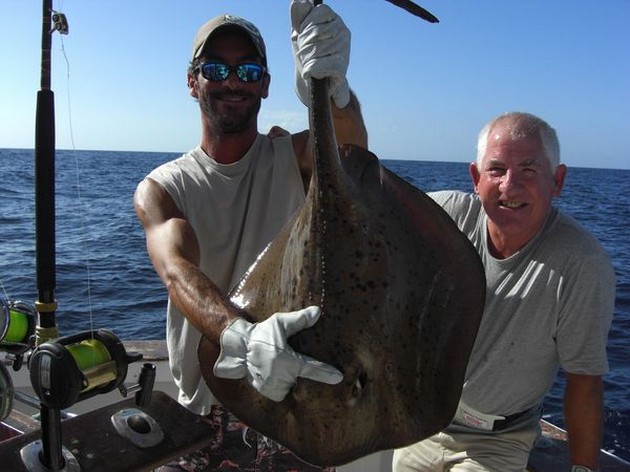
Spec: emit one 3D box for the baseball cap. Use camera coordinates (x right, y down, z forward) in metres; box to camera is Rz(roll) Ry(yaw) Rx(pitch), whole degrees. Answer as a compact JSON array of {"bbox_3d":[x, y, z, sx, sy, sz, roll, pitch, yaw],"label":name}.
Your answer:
[{"bbox_3d":[-0.191,-0.437,1.560,0.170,0.135,0.260,1,-2,-8],"label":"baseball cap"}]

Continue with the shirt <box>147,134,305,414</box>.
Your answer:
[{"bbox_3d":[-0.196,0.090,1.620,0.410,0.640,0.270,1,6,-8],"label":"shirt"}]

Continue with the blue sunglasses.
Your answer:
[{"bbox_3d":[-0.187,-0.358,1.550,0.147,0.045,0.140,1,4,-9],"label":"blue sunglasses"}]

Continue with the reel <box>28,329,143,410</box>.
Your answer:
[{"bbox_3d":[-0.390,0.230,1.190,0.165,0.112,0.115,-4,9,-42],"label":"reel"}]

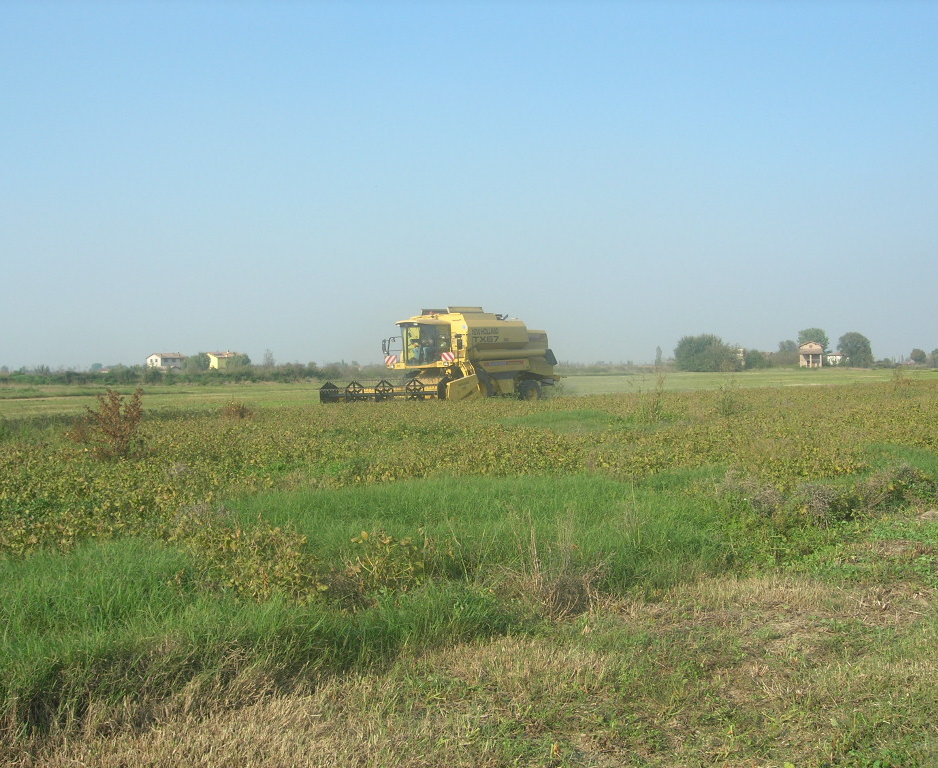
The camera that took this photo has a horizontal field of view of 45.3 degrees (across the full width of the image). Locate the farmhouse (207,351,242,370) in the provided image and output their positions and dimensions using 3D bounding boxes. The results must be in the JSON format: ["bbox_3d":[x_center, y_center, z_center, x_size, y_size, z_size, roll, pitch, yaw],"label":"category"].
[{"bbox_3d":[-98.500,-8.100,450.000,9.500,8.500,13.500,0,1,34],"label":"farmhouse"}]

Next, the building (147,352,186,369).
[{"bbox_3d":[-123.000,-8.200,457.000,9.500,8.300,13.000,0,1,40],"label":"building"}]

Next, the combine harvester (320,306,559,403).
[{"bbox_3d":[-0.150,-0.880,43.300,6.050,4.050,9.700,0,1,40],"label":"combine harvester"}]

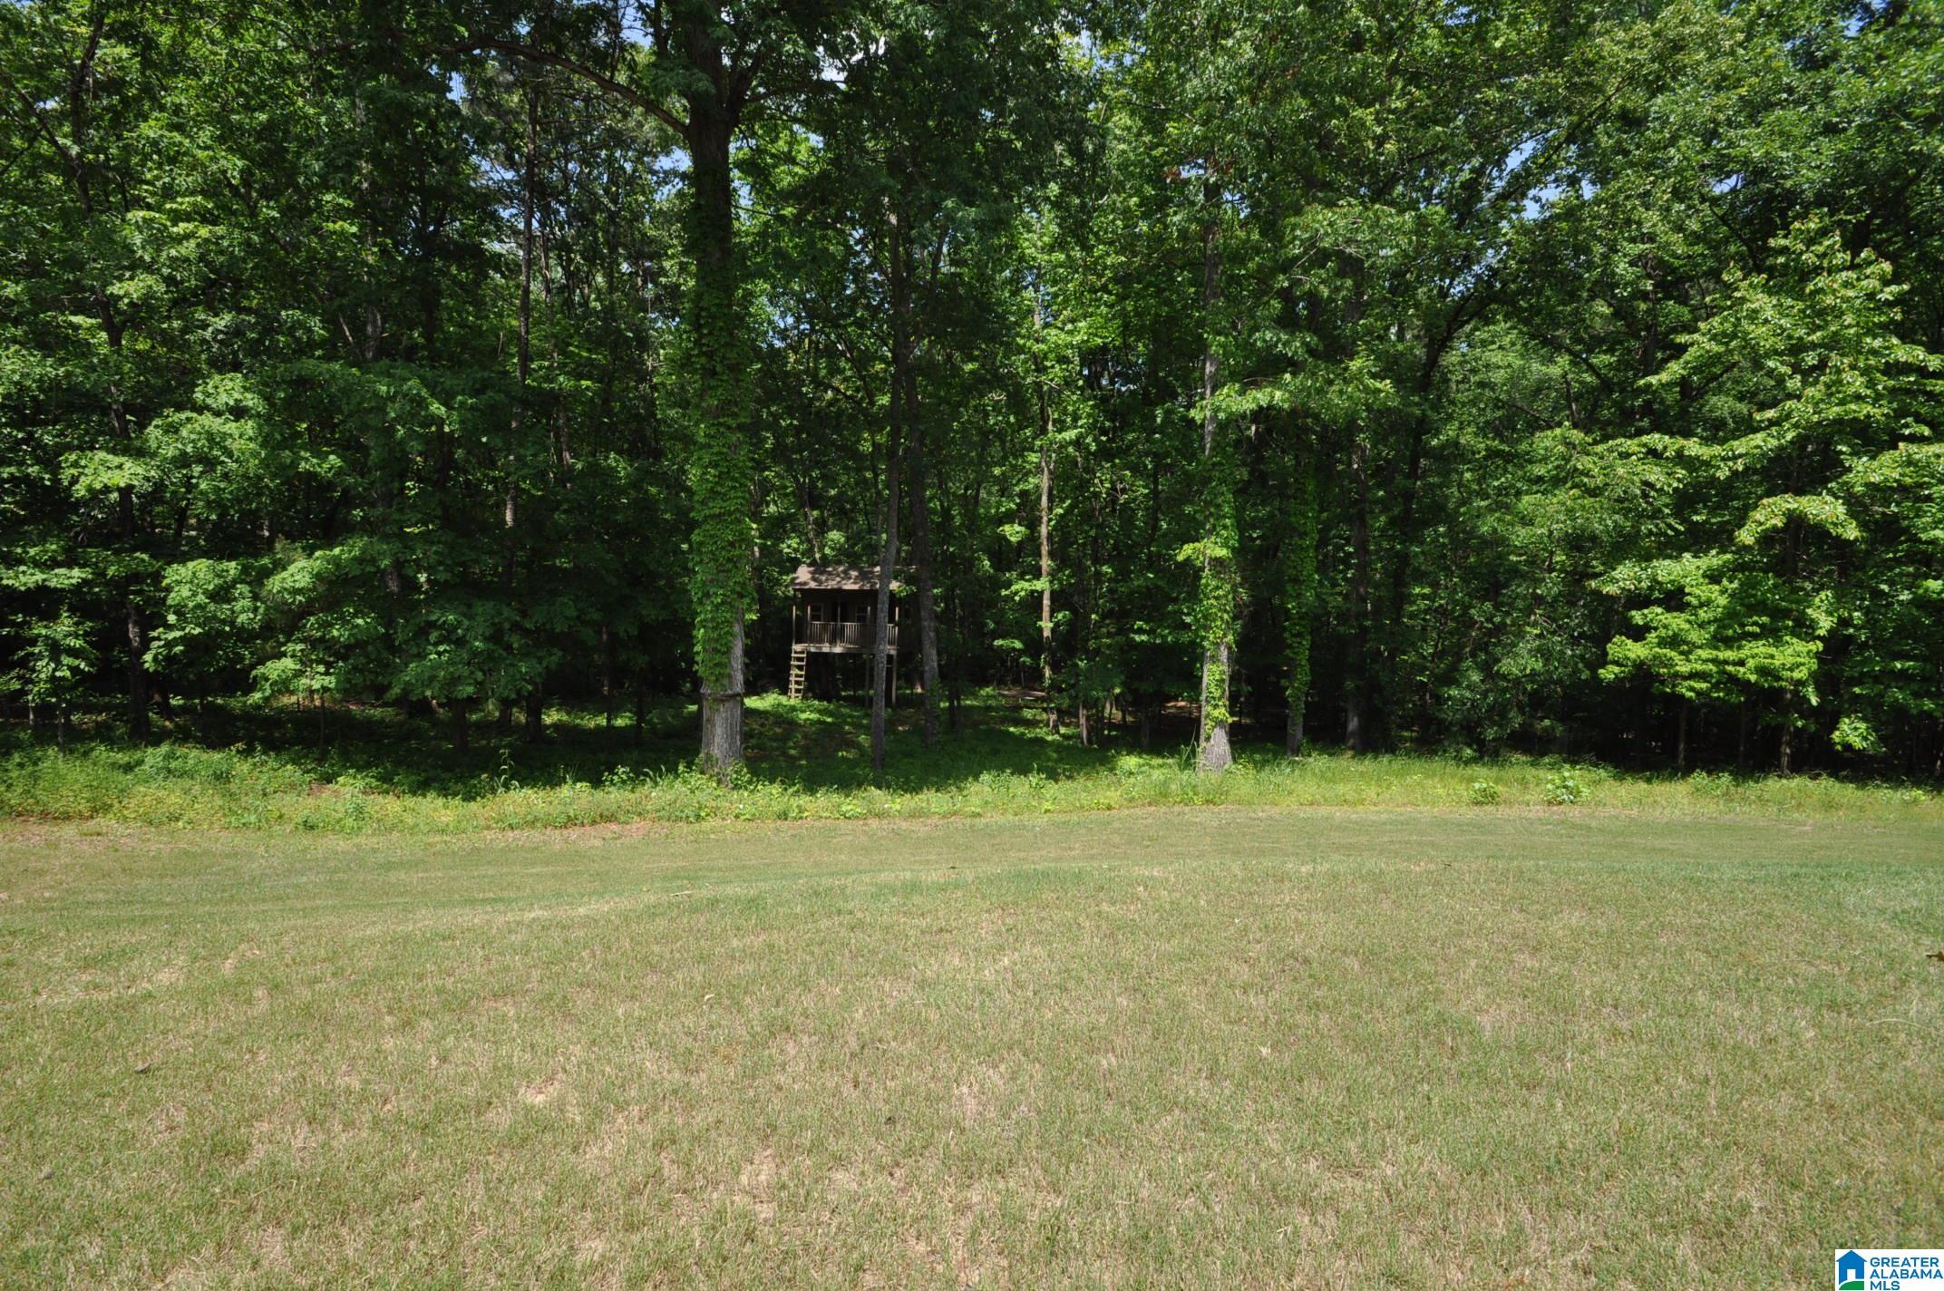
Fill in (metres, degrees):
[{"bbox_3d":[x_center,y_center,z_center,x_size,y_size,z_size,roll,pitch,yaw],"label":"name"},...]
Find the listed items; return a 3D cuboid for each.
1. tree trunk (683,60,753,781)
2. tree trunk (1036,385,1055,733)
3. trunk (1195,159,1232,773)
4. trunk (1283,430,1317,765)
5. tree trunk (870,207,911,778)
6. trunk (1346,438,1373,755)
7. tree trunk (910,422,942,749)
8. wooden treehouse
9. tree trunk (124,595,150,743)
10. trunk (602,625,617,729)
[{"bbox_3d":[-3.365,-2.983,10.700,0.824,9.521,0.720,-1,0,0],"label":"tree trunk"},{"bbox_3d":[1.411,-1.659,15.500,0.291,6.663,0.270,0,0,0],"label":"tree trunk"},{"bbox_3d":[3.164,-2.229,10.600,0.438,7.820,0.420,-1,0,0],"label":"trunk"},{"bbox_3d":[4.877,-0.800,12.000,0.428,4.956,0.400,1,0,0],"label":"trunk"},{"bbox_3d":[-1.065,-2.000,10.600,0.398,7.482,0.340,2,0,0],"label":"tree trunk"},{"bbox_3d":[6.020,-0.804,12.600,0.355,4.991,0.340,0,0,0],"label":"trunk"},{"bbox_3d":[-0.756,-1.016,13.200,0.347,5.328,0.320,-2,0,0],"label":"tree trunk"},{"bbox_3d":[-3.800,-0.359,24.600,3.300,4.000,2.900,0,0,-3],"label":"wooden treehouse"},{"bbox_3d":[-14.145,0.386,13.700,0.301,2.495,0.300,-2,0,0],"label":"tree trunk"},{"bbox_3d":[-7.537,0.646,16.800,0.268,2.144,0.250,0,0,0],"label":"trunk"}]

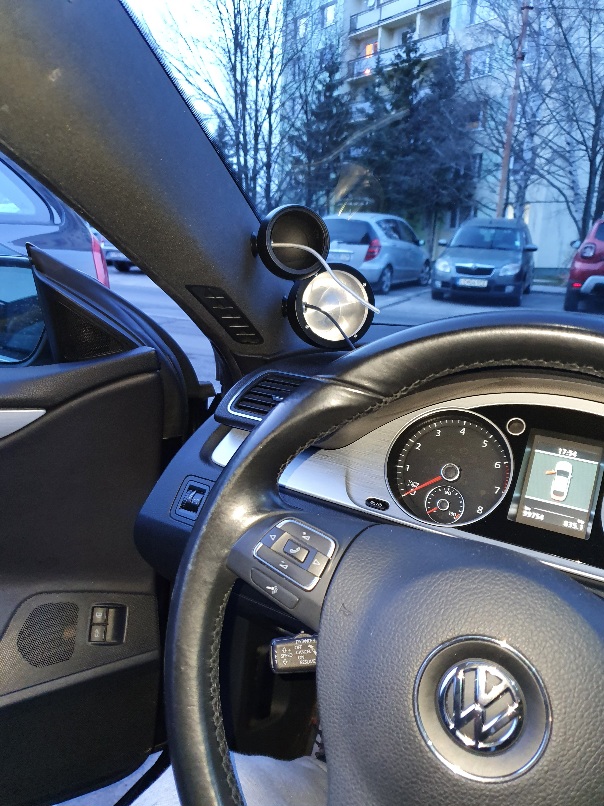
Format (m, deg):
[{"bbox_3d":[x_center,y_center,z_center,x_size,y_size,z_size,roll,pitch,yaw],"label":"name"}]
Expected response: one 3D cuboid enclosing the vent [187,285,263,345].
[{"bbox_3d":[-0.080,-0.095,0.640,0.015,0.031,0.128,33,-11,38],"label":"vent"}]

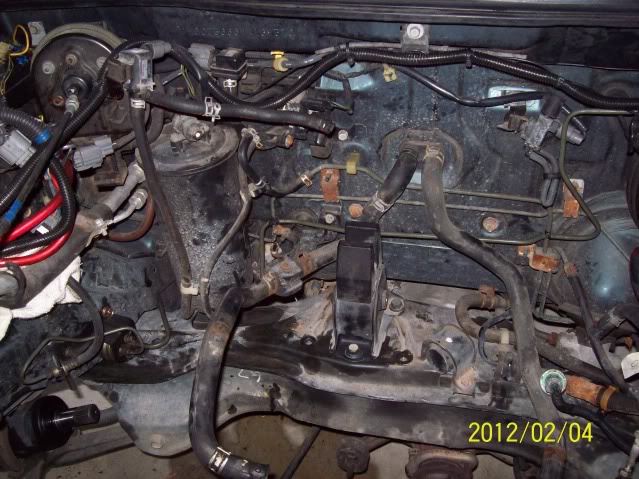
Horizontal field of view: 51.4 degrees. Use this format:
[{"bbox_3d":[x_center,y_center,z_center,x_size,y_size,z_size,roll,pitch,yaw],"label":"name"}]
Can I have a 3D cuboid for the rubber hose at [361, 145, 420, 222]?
[{"bbox_3d":[0.092,-0.071,0.845,0.064,0.107,0.038,6,41,10],"label":"rubber hose"}]

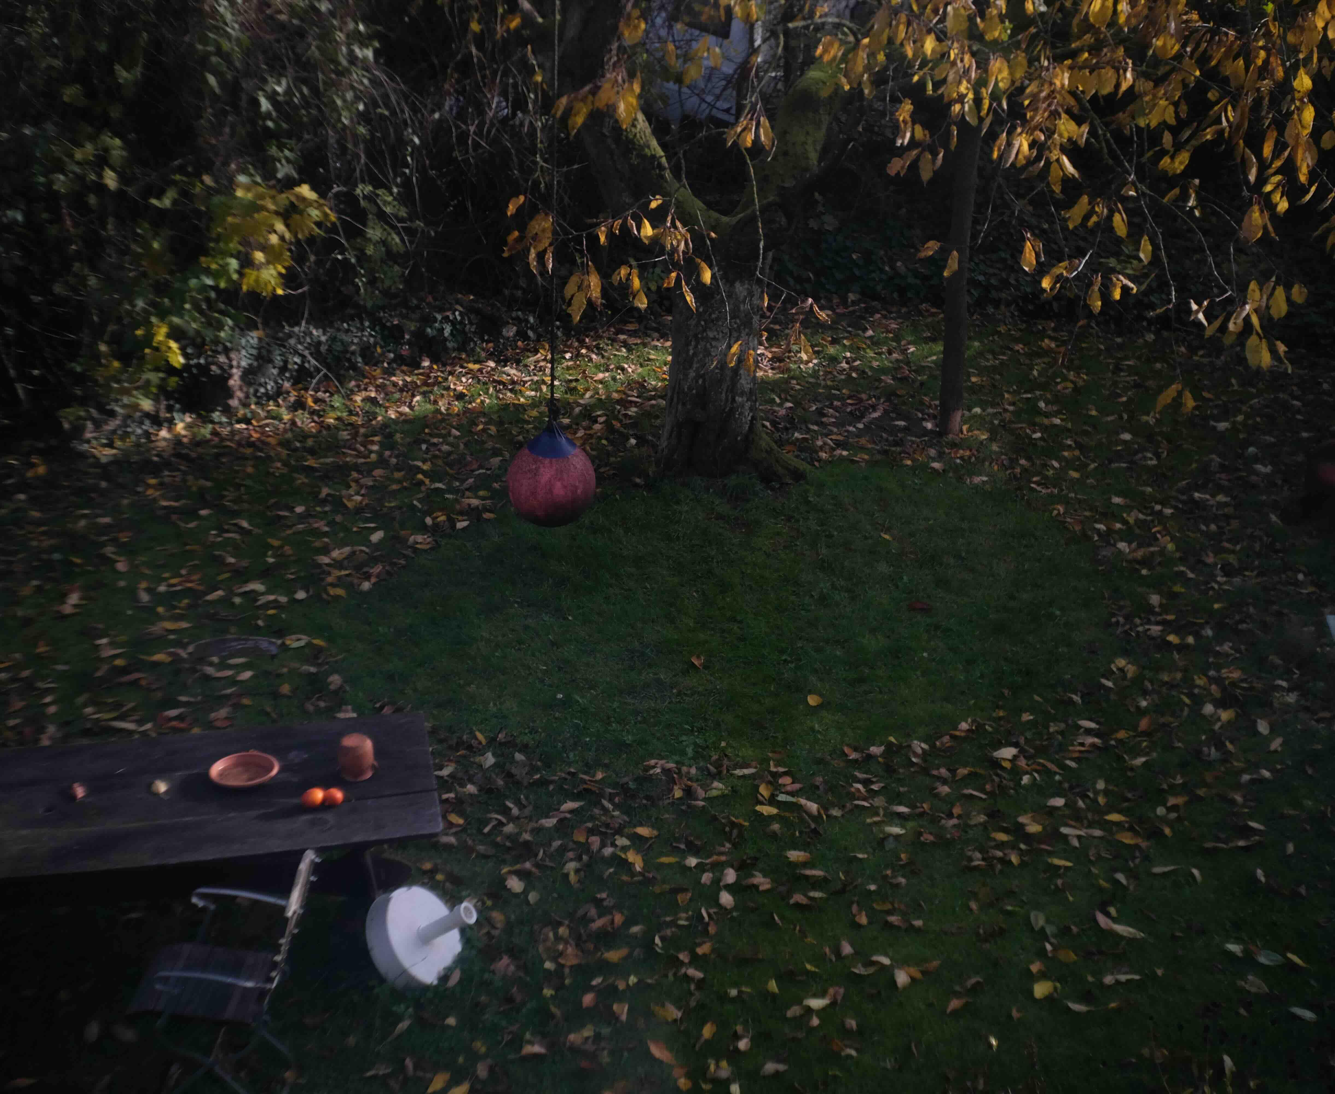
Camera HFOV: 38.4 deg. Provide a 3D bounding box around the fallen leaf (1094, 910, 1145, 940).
[{"bbox_3d":[1.865,1.564,7.899,0.215,0.045,0.075,17,27,33],"label":"fallen leaf"}]

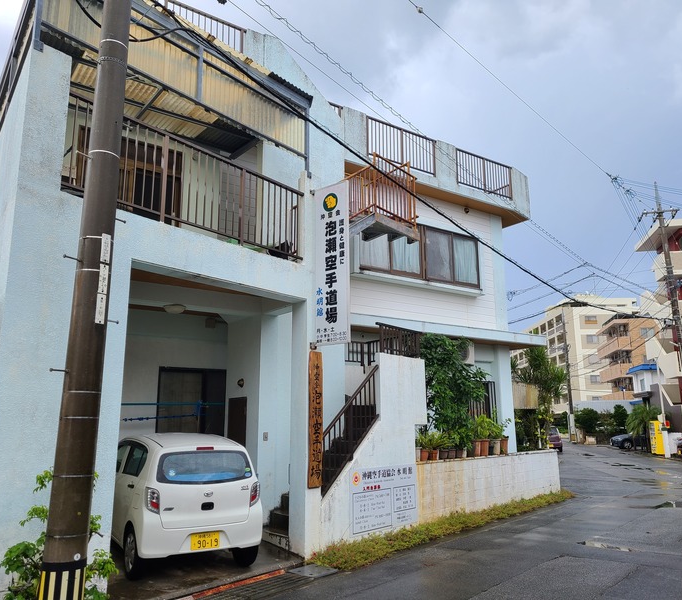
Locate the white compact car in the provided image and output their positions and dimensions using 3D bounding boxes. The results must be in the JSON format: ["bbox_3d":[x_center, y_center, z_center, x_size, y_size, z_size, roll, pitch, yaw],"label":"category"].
[{"bbox_3d":[-2.347,2.592,8.097,1.475,1.500,3.395,7,-13,-31],"label":"white compact car"}]

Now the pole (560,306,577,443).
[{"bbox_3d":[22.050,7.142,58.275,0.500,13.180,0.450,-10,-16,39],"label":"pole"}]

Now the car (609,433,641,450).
[{"bbox_3d":[20.012,9.127,39.945,4.400,1.500,1.750,-1,-12,2],"label":"car"}]

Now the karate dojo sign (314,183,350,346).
[{"bbox_3d":[-0.102,-0.491,8.002,0.550,2.190,0.060,-9,-15,36],"label":"karate dojo sign"}]

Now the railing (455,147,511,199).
[{"bbox_3d":[3.176,-2.737,13.218,1.750,0.790,0.060,8,-14,-33],"label":"railing"}]

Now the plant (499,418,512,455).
[{"bbox_3d":[3.412,2.811,12.384,0.230,0.723,0.220,-10,-15,39],"label":"plant"}]

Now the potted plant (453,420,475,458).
[{"bbox_3d":[2.364,2.688,11.579,0.380,0.690,0.390,0,-12,0],"label":"potted plant"}]

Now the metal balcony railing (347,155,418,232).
[{"bbox_3d":[0.726,-1.827,11.401,1.370,1.180,1.040,11,-16,-44],"label":"metal balcony railing"}]

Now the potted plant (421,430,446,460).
[{"bbox_3d":[1.568,2.452,10.131,0.370,0.492,0.360,0,-12,0],"label":"potted plant"}]

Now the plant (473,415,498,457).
[{"bbox_3d":[2.935,2.779,12.292,0.420,0.800,0.450,-9,-15,38],"label":"plant"}]

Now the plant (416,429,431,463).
[{"bbox_3d":[1.420,2.519,10.403,0.280,0.550,0.280,0,-12,0],"label":"plant"}]

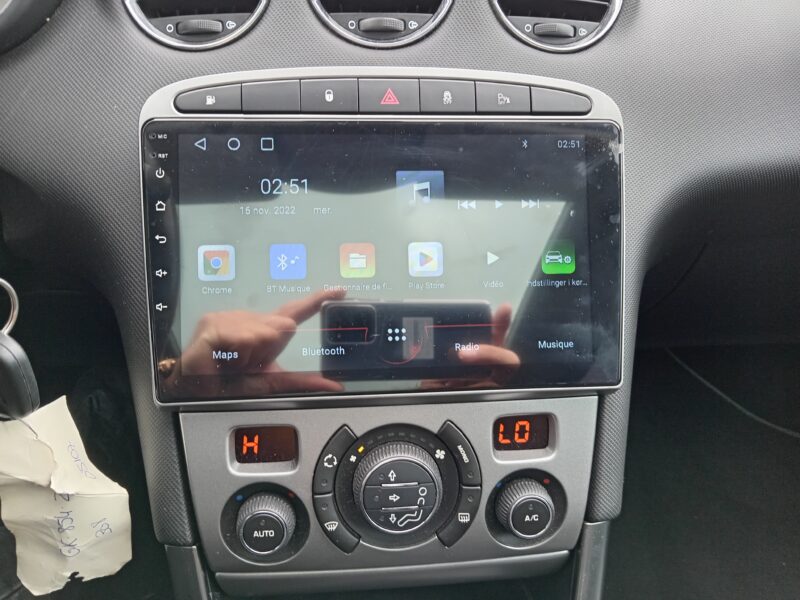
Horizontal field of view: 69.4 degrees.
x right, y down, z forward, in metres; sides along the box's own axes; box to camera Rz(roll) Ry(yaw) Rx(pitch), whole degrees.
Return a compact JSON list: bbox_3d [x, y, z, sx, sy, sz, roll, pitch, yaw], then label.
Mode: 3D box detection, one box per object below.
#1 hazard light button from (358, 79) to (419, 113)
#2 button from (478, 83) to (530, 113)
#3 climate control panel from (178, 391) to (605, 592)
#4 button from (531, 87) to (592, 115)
[{"bbox_3d":[-0.005,-0.101,0.285,0.029,0.017,0.011,-1,-9,-5],"label":"hazard light button"},{"bbox_3d":[0.052,-0.101,0.290,0.028,0.015,0.011,-1,-9,-5],"label":"button"},{"bbox_3d":[-0.005,0.095,0.283,0.204,0.090,0.038,-1,2,-5],"label":"climate control panel"},{"bbox_3d":[0.081,-0.101,0.292,0.030,0.014,0.011,-1,-9,-5],"label":"button"}]

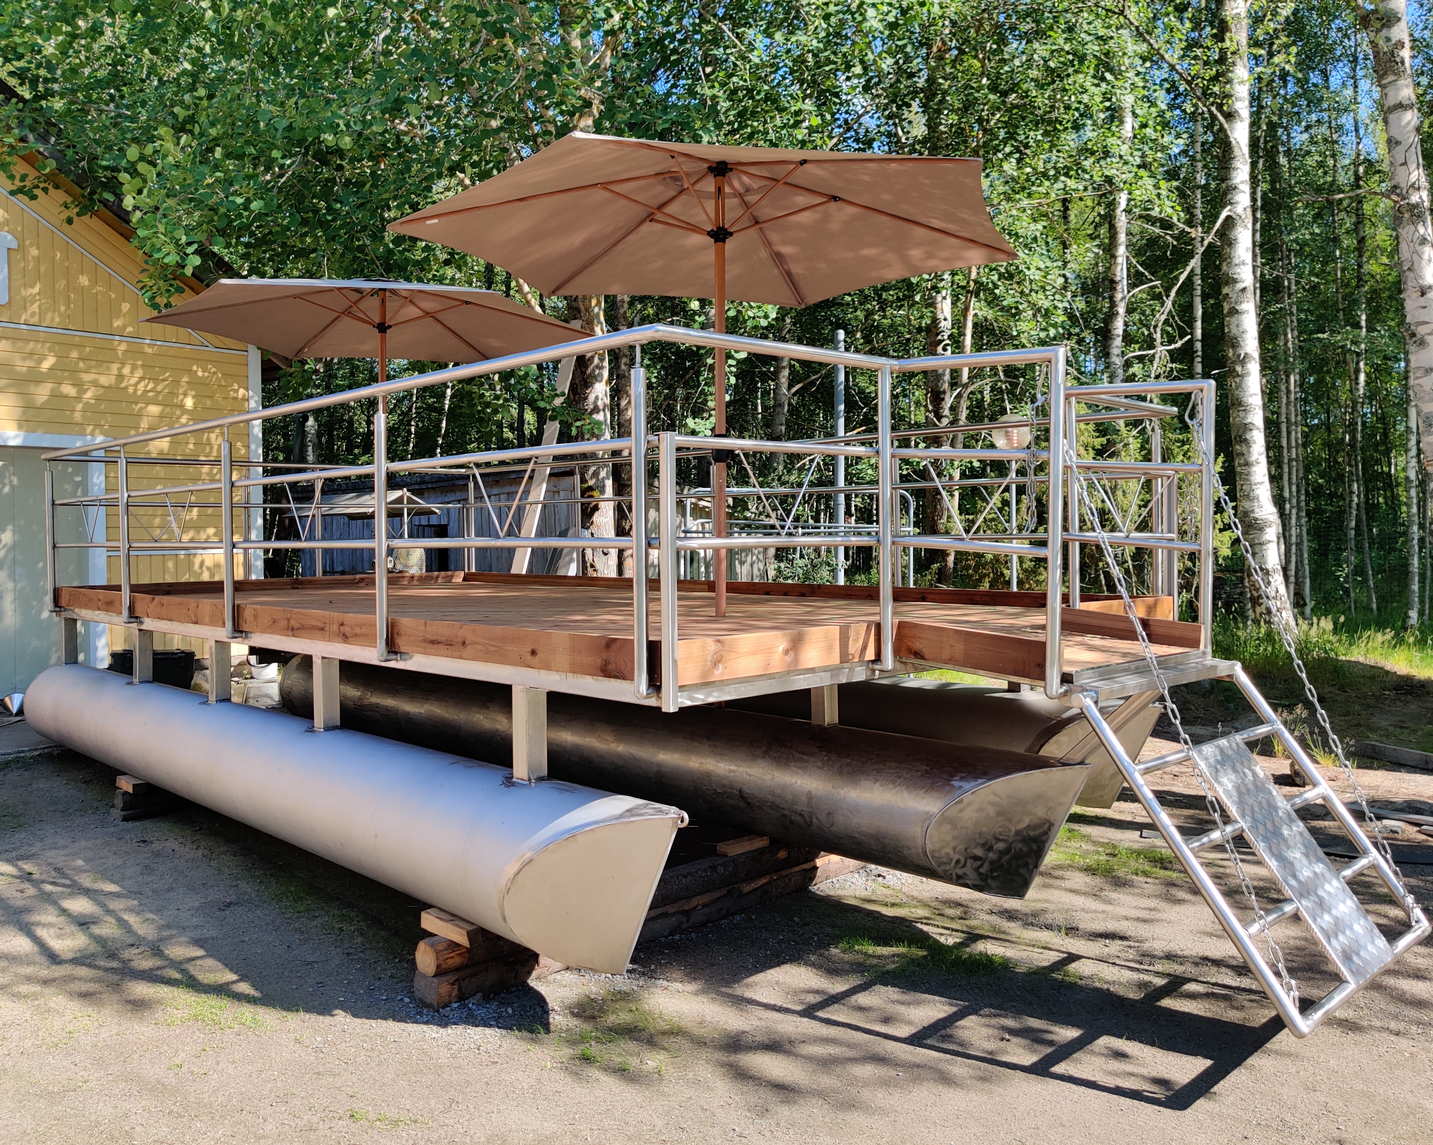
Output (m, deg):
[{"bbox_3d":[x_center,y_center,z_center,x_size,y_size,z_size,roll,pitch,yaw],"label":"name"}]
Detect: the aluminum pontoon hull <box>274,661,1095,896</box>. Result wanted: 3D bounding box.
[{"bbox_3d":[-0.816,0.904,6.523,0.521,0.521,6.275,-2,2,-43],"label":"aluminum pontoon hull"}]

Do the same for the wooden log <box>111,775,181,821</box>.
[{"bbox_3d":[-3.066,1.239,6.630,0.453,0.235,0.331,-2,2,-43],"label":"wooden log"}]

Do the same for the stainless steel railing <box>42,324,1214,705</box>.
[{"bbox_3d":[-0.912,-0.252,6.793,3.503,1.121,7.241,-2,2,-43],"label":"stainless steel railing"}]

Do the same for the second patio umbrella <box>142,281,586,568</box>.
[{"bbox_3d":[-2.209,-0.908,7.924,2.676,2.129,3.000,-2,2,-43],"label":"second patio umbrella"}]

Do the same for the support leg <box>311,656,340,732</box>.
[{"bbox_3d":[-1.712,0.525,5.237,0.082,0.323,0.084,-2,2,-43],"label":"support leg"}]

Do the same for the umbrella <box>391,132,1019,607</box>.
[{"bbox_3d":[0.020,-0.855,5.588,2.676,2.129,3.000,-2,2,-43],"label":"umbrella"}]

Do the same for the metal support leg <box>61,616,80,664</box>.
[{"bbox_3d":[-4.276,0.463,7.877,0.080,0.313,0.080,-2,2,-43],"label":"metal support leg"}]

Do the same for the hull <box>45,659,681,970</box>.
[{"bbox_3d":[-2.210,0.930,5.705,0.534,0.534,6.156,-2,2,-43],"label":"hull"}]

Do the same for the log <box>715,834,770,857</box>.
[{"bbox_3d":[0.115,1.162,5.080,0.240,0.044,0.074,-2,2,-43],"label":"log"}]

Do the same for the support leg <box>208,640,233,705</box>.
[{"bbox_3d":[-2.552,0.506,6.133,0.082,0.323,0.084,-2,2,-43],"label":"support leg"}]

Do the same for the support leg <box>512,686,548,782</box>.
[{"bbox_3d":[-0.638,0.549,4.091,0.082,0.323,0.084,-2,2,-43],"label":"support leg"}]

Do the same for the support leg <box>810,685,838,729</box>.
[{"bbox_3d":[0.465,0.508,5.121,0.082,0.323,0.084,-2,2,-43],"label":"support leg"}]

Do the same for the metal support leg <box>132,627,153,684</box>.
[{"bbox_3d":[-3.363,0.488,6.998,0.082,0.323,0.084,-2,2,-43],"label":"metal support leg"}]

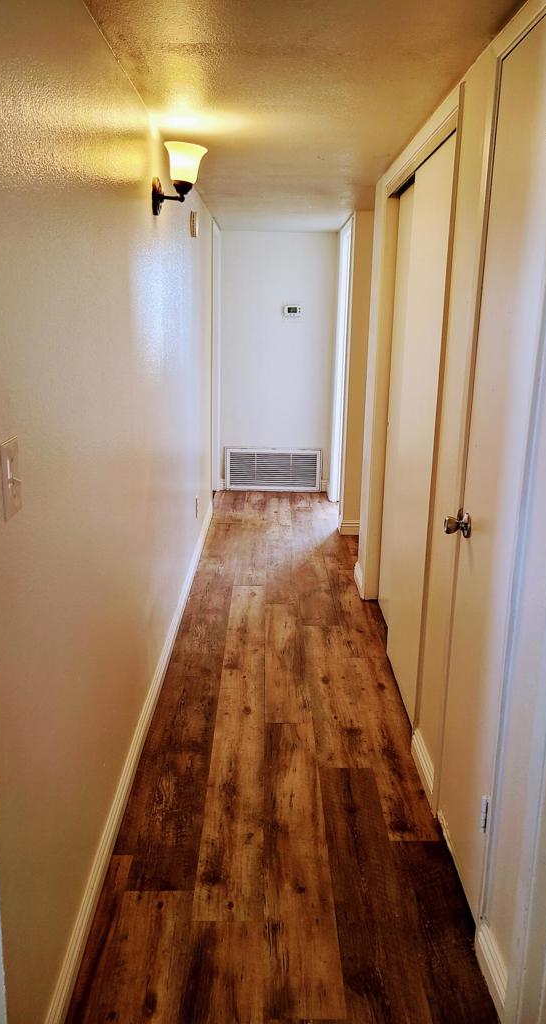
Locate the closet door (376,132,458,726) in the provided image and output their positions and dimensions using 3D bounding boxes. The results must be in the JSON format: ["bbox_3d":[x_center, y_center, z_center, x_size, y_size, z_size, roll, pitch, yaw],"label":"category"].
[{"bbox_3d":[0.553,-0.342,3.166,0.085,1.980,1.360,1,14,-1],"label":"closet door"}]

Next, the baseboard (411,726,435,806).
[{"bbox_3d":[0.485,0.809,2.478,0.016,0.096,0.310,1,14,-1],"label":"baseboard"}]

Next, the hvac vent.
[{"bbox_3d":[0.007,-0.351,6.549,0.815,0.362,0.022,1,14,-1],"label":"hvac vent"}]

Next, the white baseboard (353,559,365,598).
[{"bbox_3d":[0.472,0.371,4.239,0.016,0.096,0.370,1,14,-1],"label":"white baseboard"}]

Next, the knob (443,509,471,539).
[{"bbox_3d":[0.478,0.036,2.002,0.070,0.068,0.067,1,14,-1],"label":"knob"}]

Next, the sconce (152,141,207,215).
[{"bbox_3d":[-0.310,-1.116,2.595,0.185,0.225,0.140,1,14,-1],"label":"sconce"}]

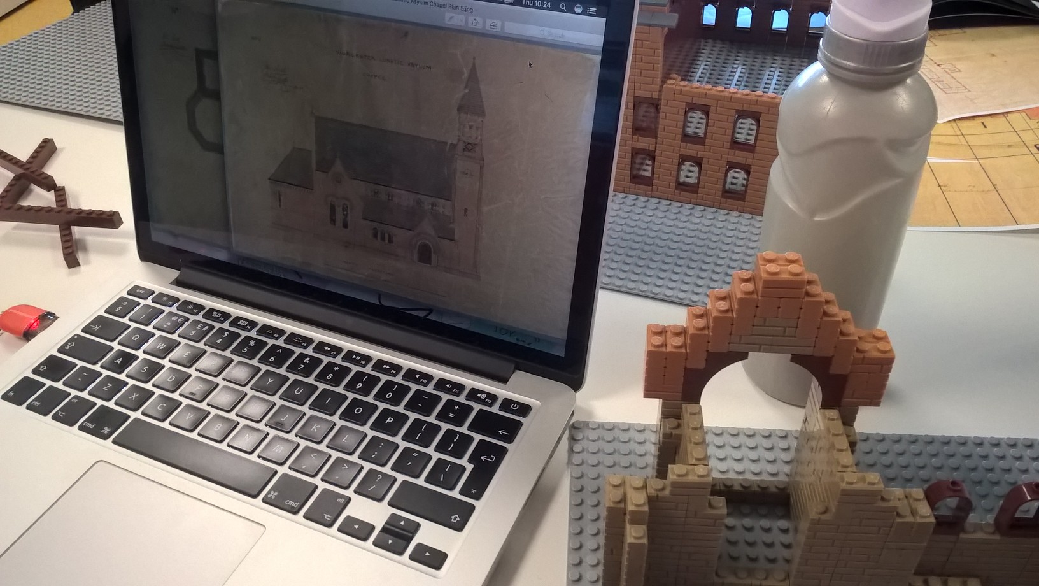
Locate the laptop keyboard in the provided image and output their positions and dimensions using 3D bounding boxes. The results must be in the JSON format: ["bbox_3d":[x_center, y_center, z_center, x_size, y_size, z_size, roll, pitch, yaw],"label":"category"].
[{"bbox_3d":[-0.138,0.060,0.459,0.275,0.006,0.107,14,43,19],"label":"laptop keyboard"}]

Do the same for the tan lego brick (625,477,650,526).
[{"bbox_3d":[0.046,0.081,0.335,0.008,0.011,0.016,1,40,5],"label":"tan lego brick"}]

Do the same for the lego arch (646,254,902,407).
[{"bbox_3d":[0.099,0.015,0.339,0.096,0.069,0.016,2,40,5],"label":"lego arch"}]

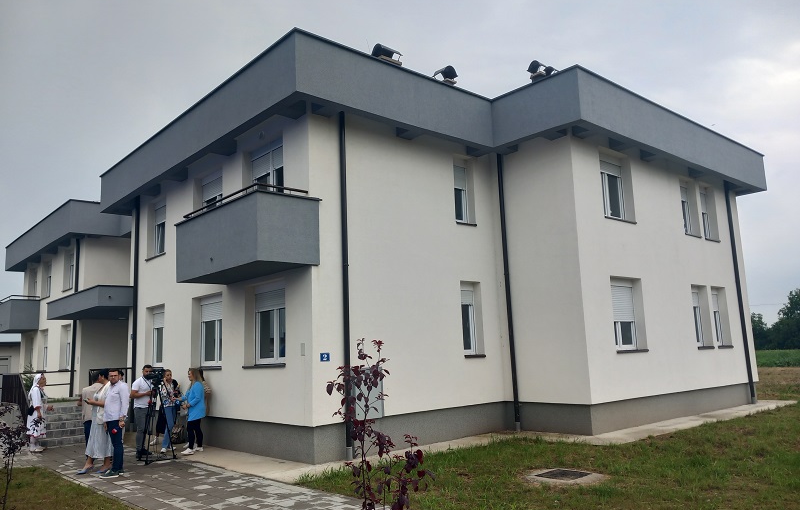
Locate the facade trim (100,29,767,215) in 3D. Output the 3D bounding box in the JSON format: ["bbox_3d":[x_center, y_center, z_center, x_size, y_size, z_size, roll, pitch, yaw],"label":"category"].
[{"bbox_3d":[1.108,-2.168,19.115,15.446,1.122,13.301,6,-12,-41],"label":"facade trim"}]

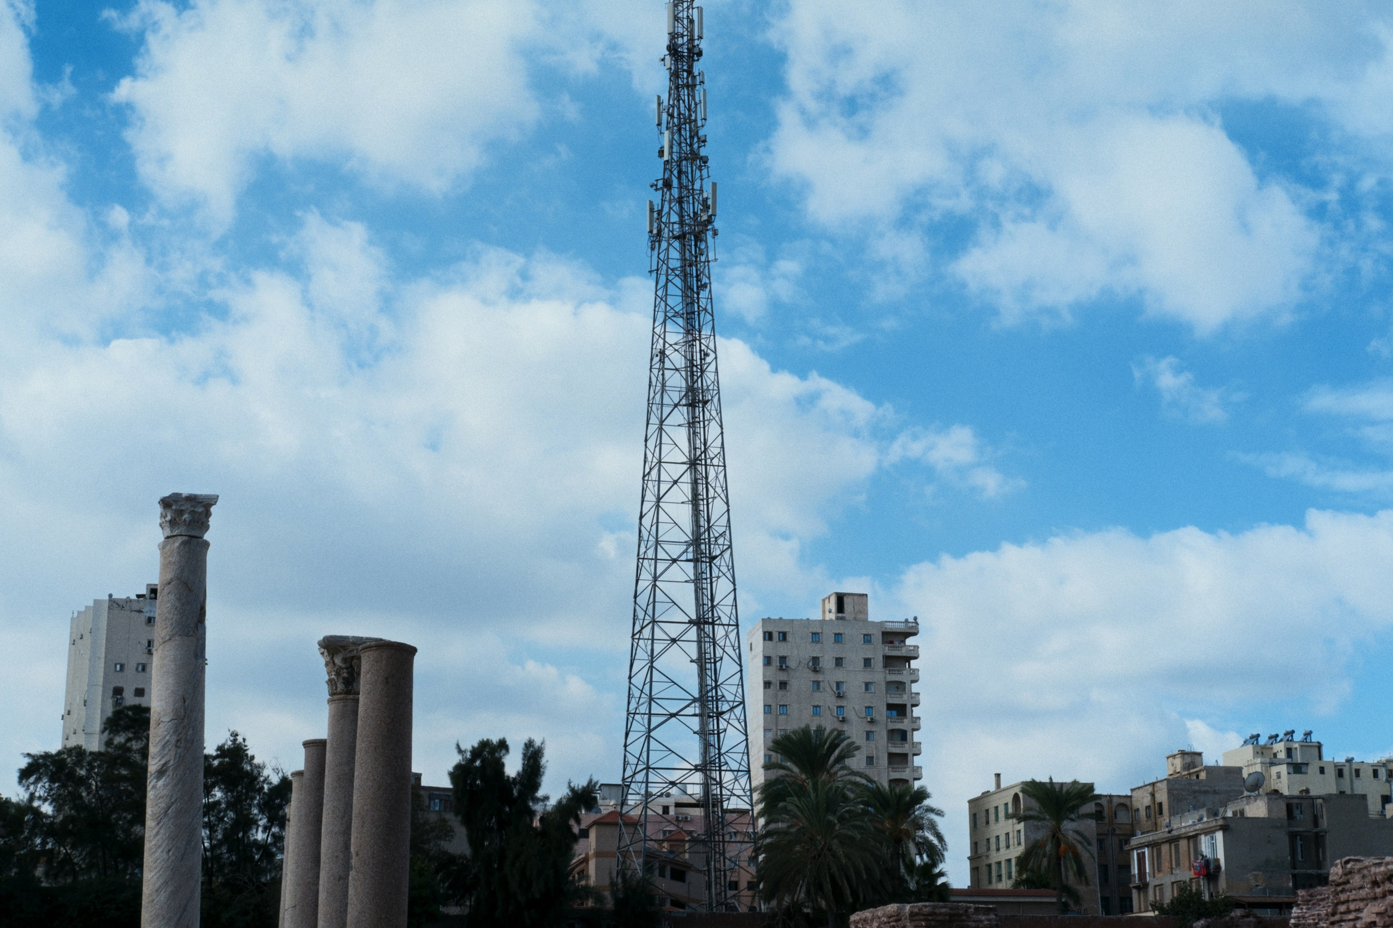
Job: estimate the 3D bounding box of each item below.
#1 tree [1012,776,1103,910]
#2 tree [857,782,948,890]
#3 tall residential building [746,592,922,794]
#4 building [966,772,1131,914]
[{"bbox_3d":[26.710,28.970,151.600,6.600,11.200,6.600,0,-15,0],"label":"tree"},{"bbox_3d":[14.110,27.590,143.710,6.800,10.560,6.800,0,-15,0],"label":"tree"},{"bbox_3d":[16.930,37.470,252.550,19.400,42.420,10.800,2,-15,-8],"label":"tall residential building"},{"bbox_3d":[42.470,47.160,244.120,13.500,19.180,22.500,2,-15,-8],"label":"building"}]

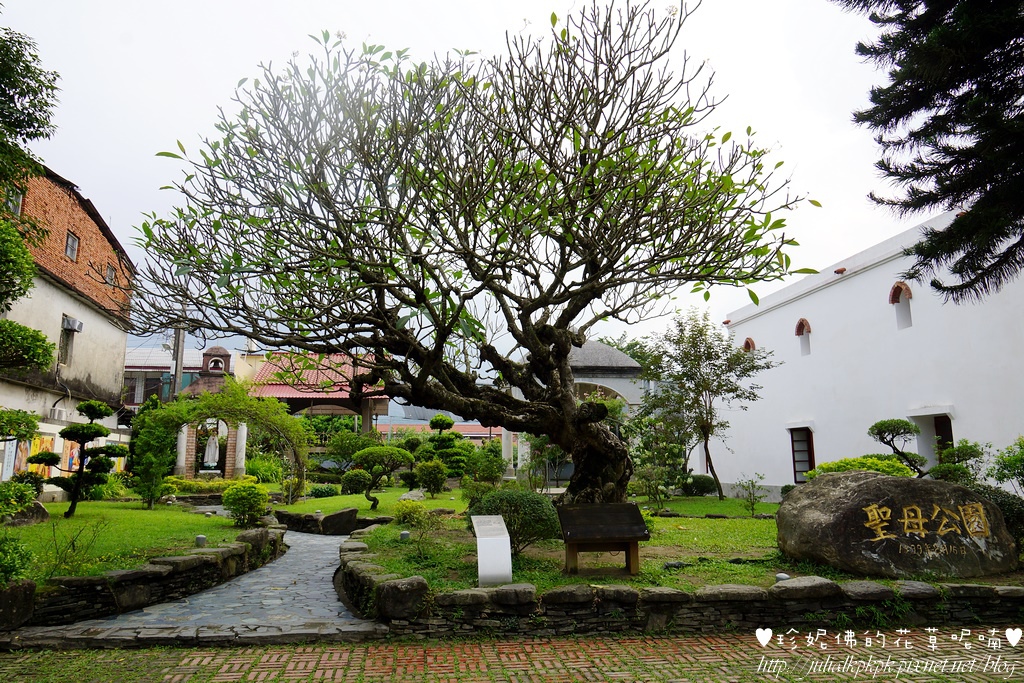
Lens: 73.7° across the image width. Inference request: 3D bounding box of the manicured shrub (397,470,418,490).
[{"bbox_3d":[-4.012,5.396,26.462,0.775,0.779,0.775,0,-10,0],"label":"manicured shrub"}]

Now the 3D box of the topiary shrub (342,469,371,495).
[{"bbox_3d":[-5.570,5.039,24.494,1.130,0.914,1.130,0,-10,0],"label":"topiary shrub"}]

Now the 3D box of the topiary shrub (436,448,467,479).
[{"bbox_3d":[-1.989,4.036,22.441,1.000,1.000,1.000,0,-10,0],"label":"topiary shrub"}]

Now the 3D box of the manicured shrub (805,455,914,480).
[{"bbox_3d":[4.975,2.178,9.773,1.650,0.980,1.300,0,-10,0],"label":"manicured shrub"}]

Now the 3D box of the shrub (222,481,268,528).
[{"bbox_3d":[-4.528,2.777,11.599,0.770,0.730,0.770,0,-10,0],"label":"shrub"}]

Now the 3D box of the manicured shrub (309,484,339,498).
[{"bbox_3d":[-4.941,3.923,17.896,0.800,0.460,0.750,0,-10,0],"label":"manicured shrub"}]

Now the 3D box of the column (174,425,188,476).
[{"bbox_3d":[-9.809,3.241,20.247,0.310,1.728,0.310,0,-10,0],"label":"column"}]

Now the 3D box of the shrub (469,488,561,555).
[{"bbox_3d":[0.042,2.324,8.827,1.196,0.815,1.100,0,-10,0],"label":"shrub"}]

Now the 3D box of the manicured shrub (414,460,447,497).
[{"bbox_3d":[-2.743,4.629,23.044,1.097,1.307,1.097,0,-10,0],"label":"manicured shrub"}]

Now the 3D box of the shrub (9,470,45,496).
[{"bbox_3d":[-11.528,3.495,16.244,0.780,0.750,0.750,0,-10,0],"label":"shrub"}]

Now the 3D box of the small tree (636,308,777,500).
[{"bbox_3d":[6.428,2.007,22.504,4.582,6.277,4.000,0,-10,0],"label":"small tree"}]

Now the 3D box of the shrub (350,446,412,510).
[{"bbox_3d":[-3.237,3.438,17.162,1.571,1.553,1.450,0,-10,0],"label":"shrub"}]

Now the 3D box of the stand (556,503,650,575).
[{"bbox_3d":[0.940,2.075,7.224,0.900,0.700,0.460,2,-10,-9],"label":"stand"}]

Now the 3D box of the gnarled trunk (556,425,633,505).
[{"bbox_3d":[1.259,1.968,10.418,1.150,1.310,1.100,0,-10,0],"label":"gnarled trunk"}]

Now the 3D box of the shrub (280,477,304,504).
[{"bbox_3d":[-6.586,4.472,20.531,0.752,0.779,0.752,0,-10,0],"label":"shrub"}]

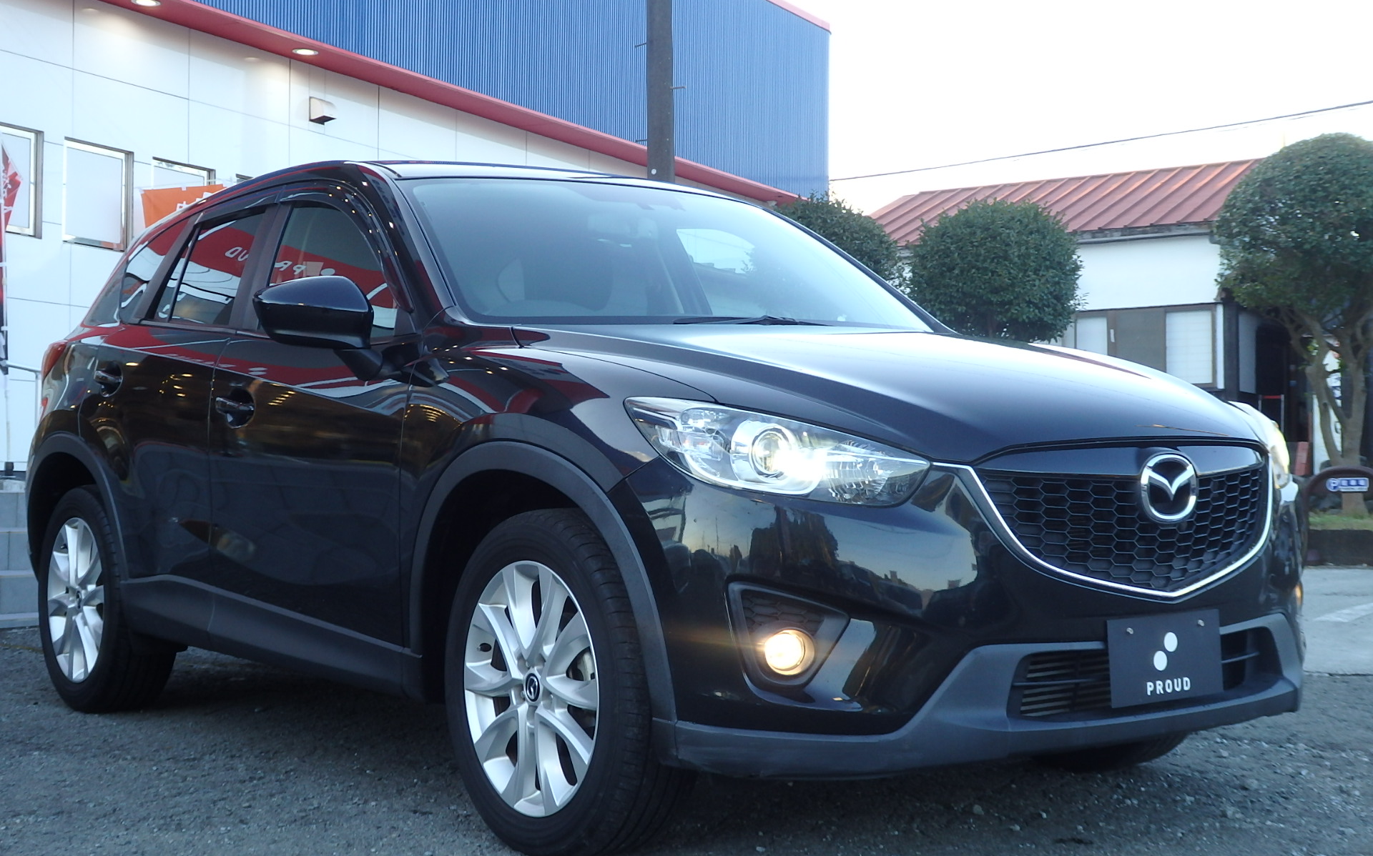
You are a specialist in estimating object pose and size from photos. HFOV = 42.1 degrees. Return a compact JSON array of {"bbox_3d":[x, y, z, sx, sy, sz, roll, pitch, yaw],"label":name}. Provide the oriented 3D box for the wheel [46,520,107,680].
[{"bbox_3d":[-1.899,0.558,5.806,0.190,0.520,0.520,0,-1,-38],"label":"wheel"}]

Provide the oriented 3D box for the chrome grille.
[{"bbox_3d":[0.905,0.195,3.487,0.890,0.250,0.130,0,-1,-38],"label":"chrome grille"}]

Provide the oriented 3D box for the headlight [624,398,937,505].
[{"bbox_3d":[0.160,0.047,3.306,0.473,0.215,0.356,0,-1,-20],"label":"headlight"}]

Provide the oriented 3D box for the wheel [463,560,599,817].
[{"bbox_3d":[-0.250,0.527,3.668,0.190,0.520,0.520,0,-1,-36],"label":"wheel"}]

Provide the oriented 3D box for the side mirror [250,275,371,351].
[{"bbox_3d":[-0.895,-0.266,4.271,0.245,0.178,0.170,0,-1,-38],"label":"side mirror"}]

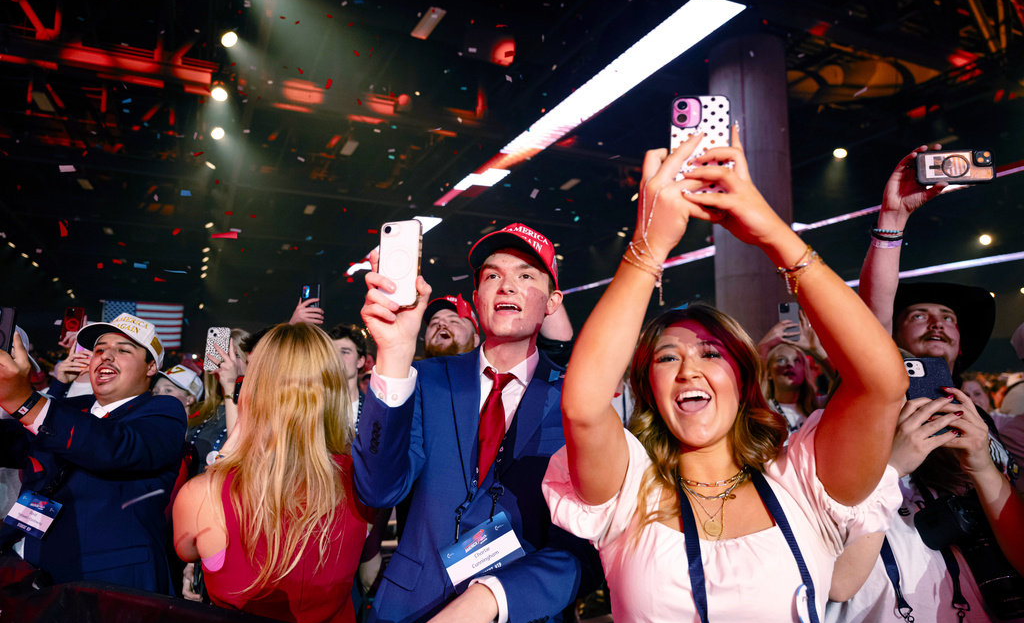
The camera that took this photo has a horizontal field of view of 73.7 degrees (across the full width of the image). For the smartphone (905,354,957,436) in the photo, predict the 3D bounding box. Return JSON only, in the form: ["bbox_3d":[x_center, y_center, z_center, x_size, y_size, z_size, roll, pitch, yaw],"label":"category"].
[{"bbox_3d":[0.712,0.146,1.160,0.079,0.155,0.012,-2,-26,7],"label":"smartphone"}]

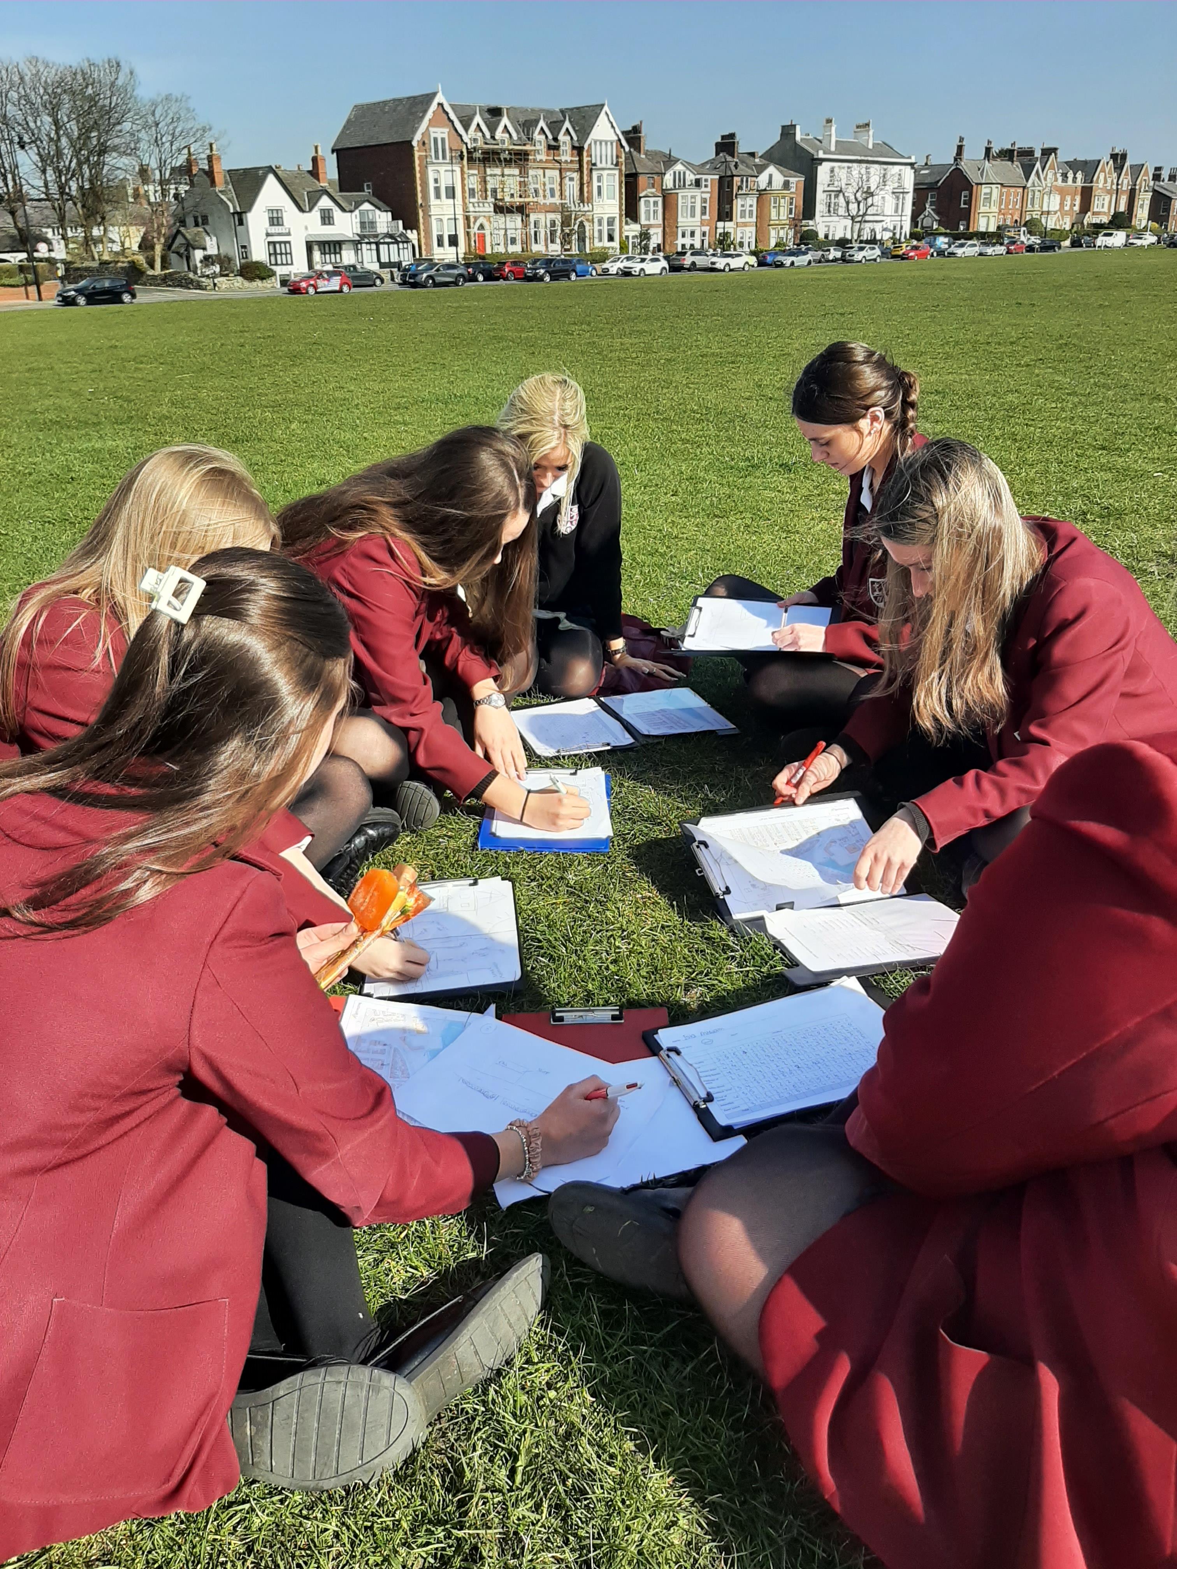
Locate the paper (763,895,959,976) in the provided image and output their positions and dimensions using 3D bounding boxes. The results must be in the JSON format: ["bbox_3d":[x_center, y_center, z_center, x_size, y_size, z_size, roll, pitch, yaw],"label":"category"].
[{"bbox_3d":[0.443,0.225,1.802,0.285,0.012,0.210,-6,16,-9],"label":"paper"}]

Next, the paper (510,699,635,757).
[{"bbox_3d":[-0.045,-0.135,2.700,0.210,0.012,0.297,-9,25,-16],"label":"paper"}]

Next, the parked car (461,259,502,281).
[{"bbox_3d":[-8.766,-42.660,98.000,4.300,1.530,1.800,-23,32,-38],"label":"parked car"}]

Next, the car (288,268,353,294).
[{"bbox_3d":[-17.523,-33.056,77.494,3.850,1.520,1.700,-22,31,-39],"label":"car"}]

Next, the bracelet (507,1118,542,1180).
[{"bbox_3d":[-0.076,0.430,1.390,0.029,0.062,0.063,-13,27,-25],"label":"bracelet"}]

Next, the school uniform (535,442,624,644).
[{"bbox_3d":[-0.095,-0.615,2.980,0.400,0.490,0.310,9,27,21],"label":"school uniform"}]

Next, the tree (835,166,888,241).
[{"bbox_3d":[31.173,-66.489,135.000,6.400,9.000,6.400,-2,23,0],"label":"tree"}]

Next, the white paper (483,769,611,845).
[{"bbox_3d":[-0.069,0.033,2.250,0.210,0.015,0.285,-2,24,-2],"label":"white paper"}]

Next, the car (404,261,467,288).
[{"bbox_3d":[-11.266,-37.627,87.000,4.550,1.640,1.850,-23,33,-39],"label":"car"}]

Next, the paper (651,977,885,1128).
[{"bbox_3d":[0.272,0.359,1.592,0.297,0.012,0.210,-9,26,-16],"label":"paper"}]

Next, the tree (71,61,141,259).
[{"bbox_3d":[-34.790,-44.958,85.000,5.500,13.600,5.500,-2,23,0],"label":"tree"}]

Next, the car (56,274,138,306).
[{"bbox_3d":[-30.031,-30.143,72.000,4.250,1.460,1.770,-23,33,-39],"label":"car"}]

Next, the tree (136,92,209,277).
[{"bbox_3d":[-30.722,-44.296,87.000,5.800,11.900,5.800,-2,23,0],"label":"tree"}]

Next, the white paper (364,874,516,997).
[{"bbox_3d":[-0.227,0.243,1.858,0.235,0.025,0.330,-4,24,-5],"label":"white paper"}]

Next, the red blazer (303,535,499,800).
[{"bbox_3d":[-0.398,-0.272,2.362,0.450,0.490,0.400,8,26,20],"label":"red blazer"}]

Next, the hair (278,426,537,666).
[{"bbox_3d":[-0.352,-0.475,2.360,0.440,0.460,0.260,8,26,20],"label":"hair"}]

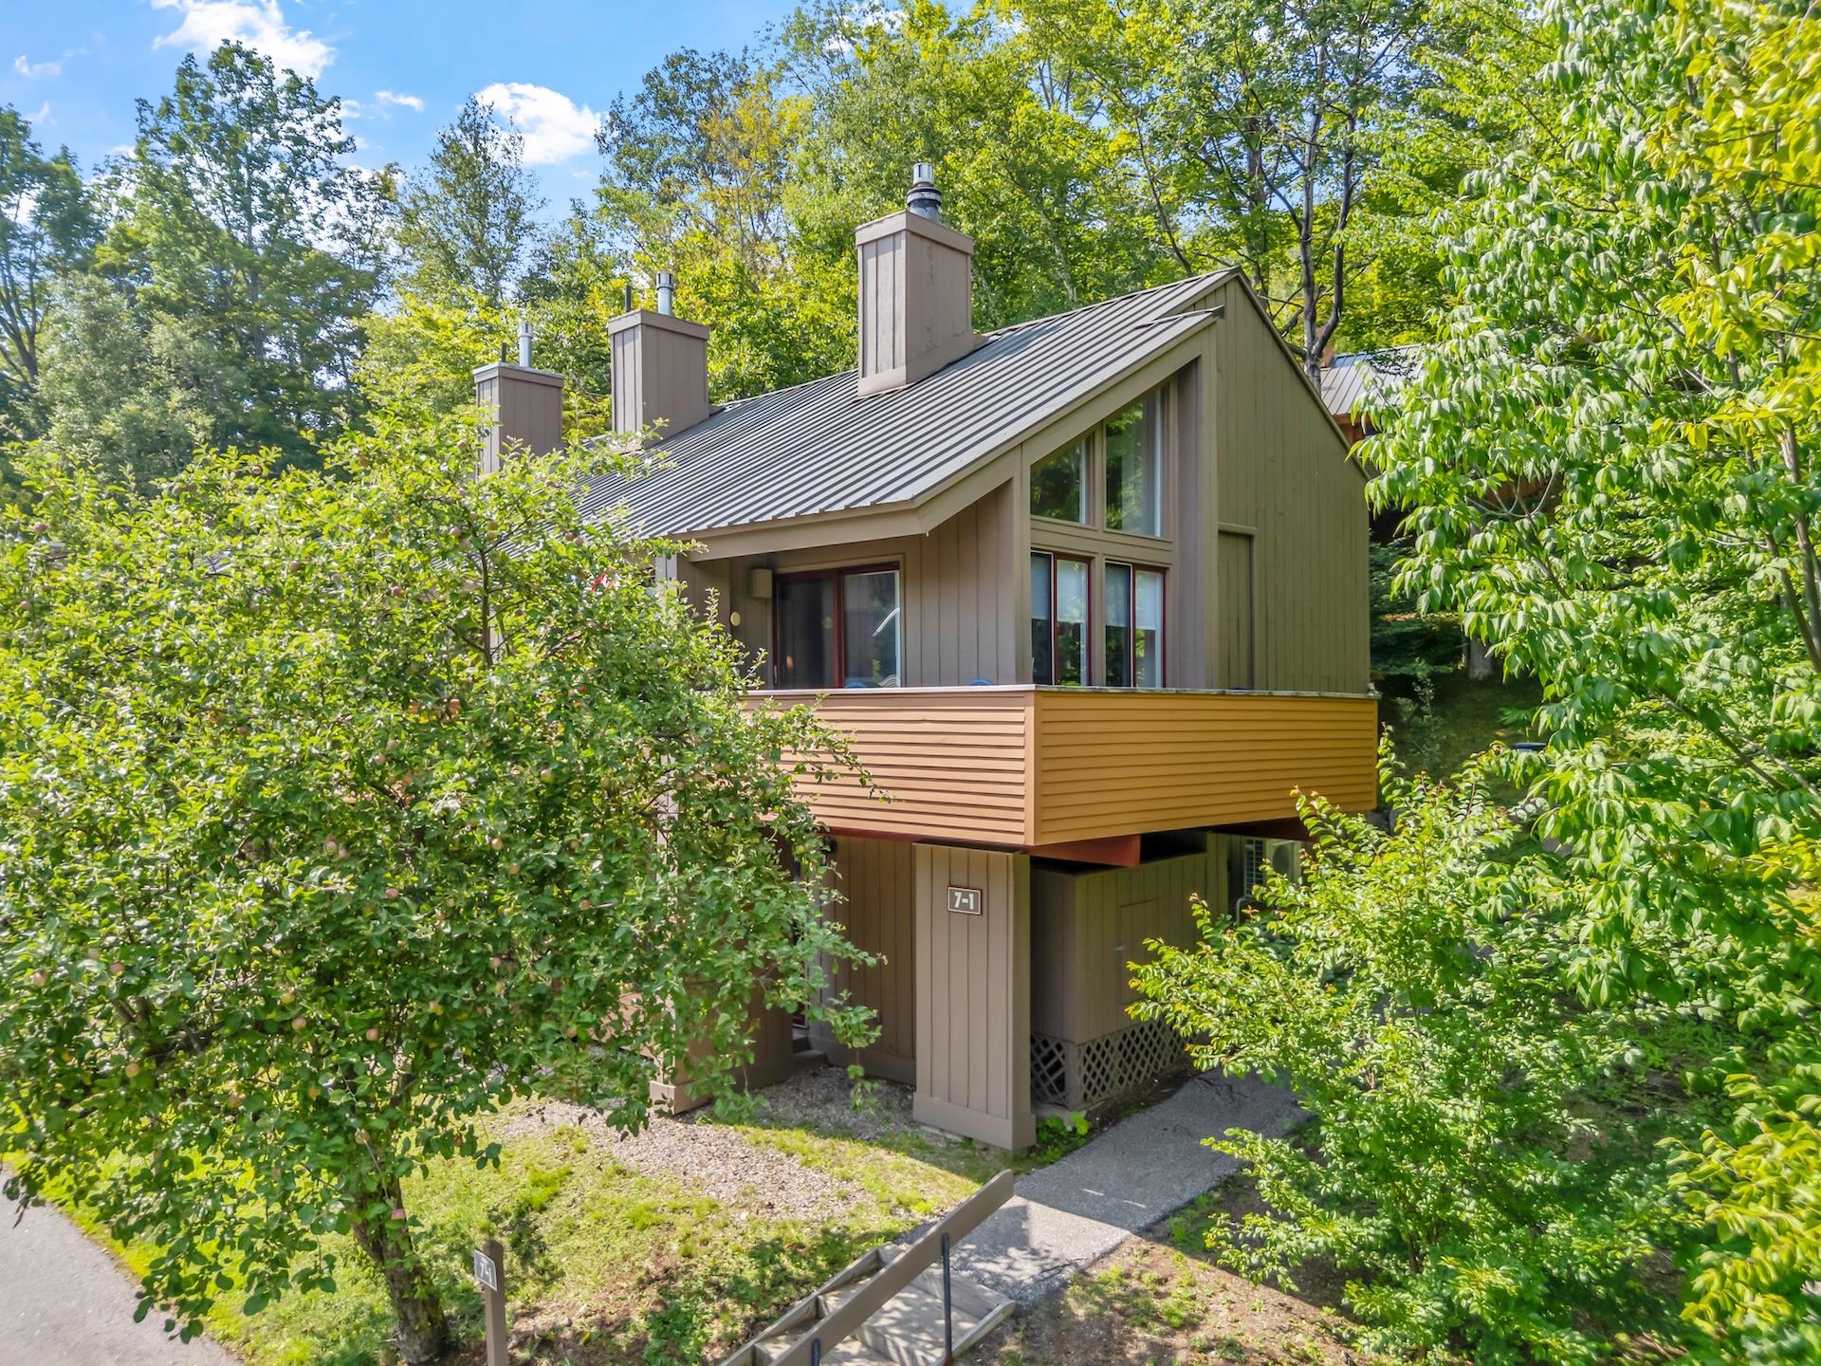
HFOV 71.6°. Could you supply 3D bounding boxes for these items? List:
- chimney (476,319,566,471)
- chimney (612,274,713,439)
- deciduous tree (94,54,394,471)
[{"bbox_3d":[-7.420,-5.268,23.994,0.893,3.164,1.313,-1,-2,44],"label":"chimney"},{"bbox_3d":[-4.108,-5.218,20.705,0.893,3.024,1.313,-1,-2,44],"label":"chimney"},{"bbox_3d":[-17.985,-6.934,33.774,7.600,20.500,7.600,1,-1,-28],"label":"deciduous tree"}]

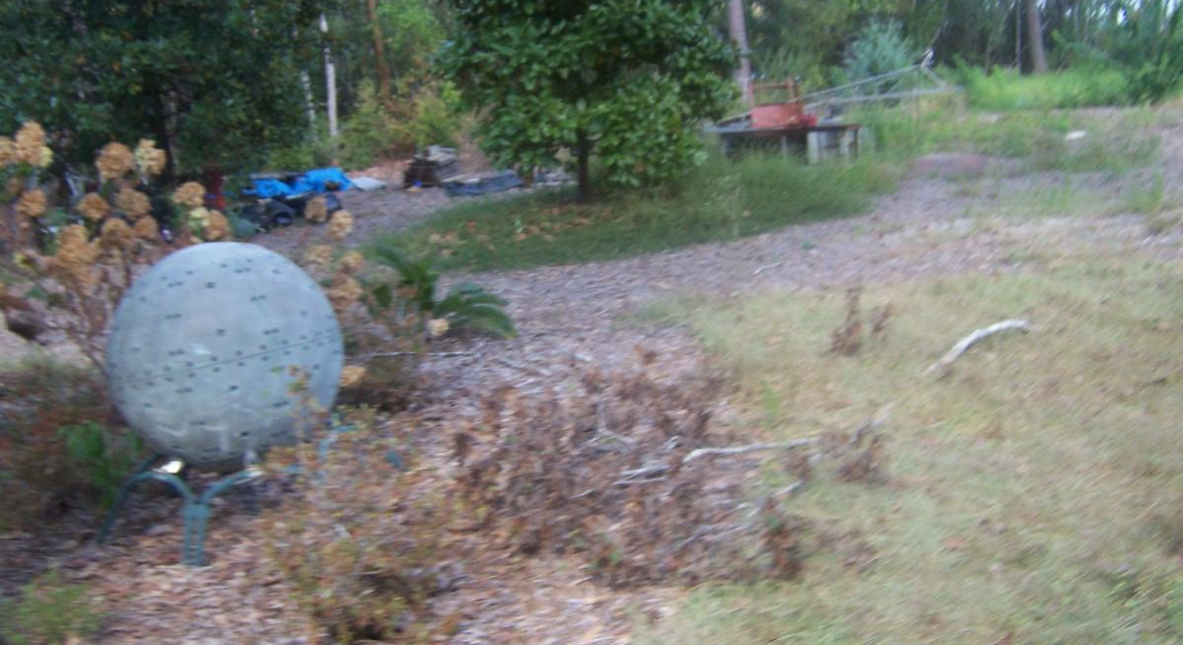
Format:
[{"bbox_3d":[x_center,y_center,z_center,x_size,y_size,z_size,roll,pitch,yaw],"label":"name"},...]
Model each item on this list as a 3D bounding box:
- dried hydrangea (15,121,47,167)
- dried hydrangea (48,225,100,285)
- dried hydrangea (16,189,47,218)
[{"bbox_3d":[-2.161,-0.686,4.350,0.115,0.173,0.120,-6,14,0],"label":"dried hydrangea"},{"bbox_3d":[-2.113,-0.275,4.600,0.205,0.242,0.222,-13,15,-24],"label":"dried hydrangea"},{"bbox_3d":[-2.381,-0.506,4.800,0.132,0.122,0.126,-13,15,-25],"label":"dried hydrangea"}]

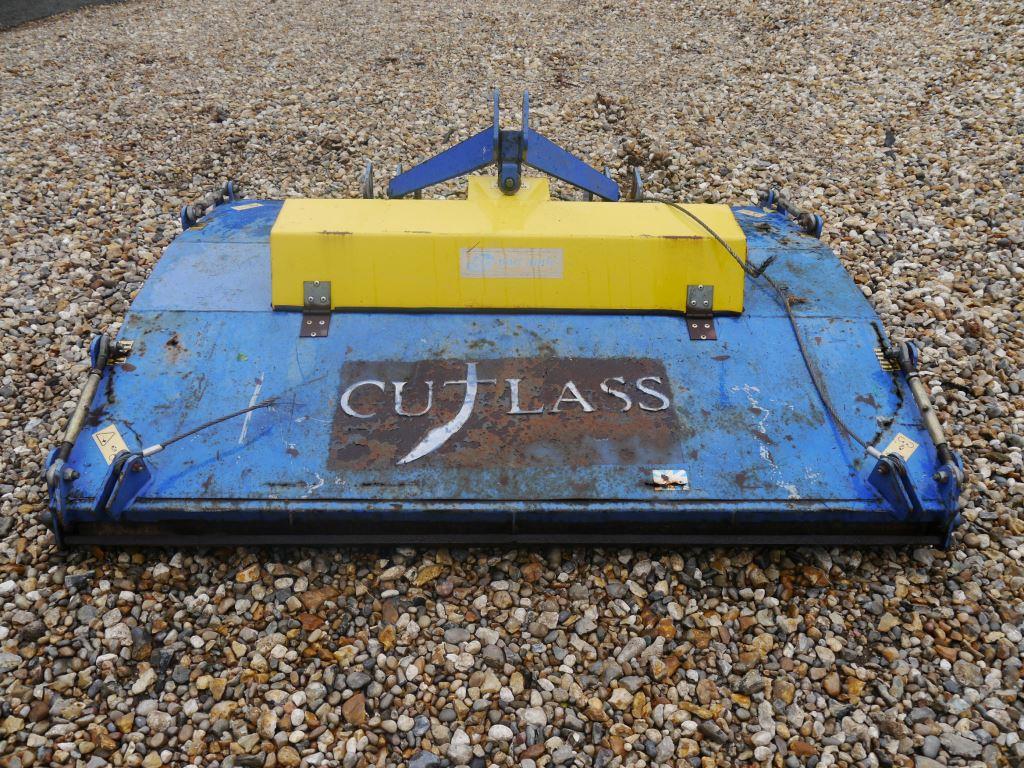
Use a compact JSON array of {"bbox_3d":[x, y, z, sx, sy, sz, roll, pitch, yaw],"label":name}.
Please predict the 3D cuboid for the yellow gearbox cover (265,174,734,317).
[{"bbox_3d":[-0.009,-0.378,2.215,1.220,0.230,0.350,0,37,-2],"label":"yellow gearbox cover"}]

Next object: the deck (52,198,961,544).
[{"bbox_3d":[-0.016,-0.204,2.335,1.960,0.260,1.570,0,37,-2],"label":"deck"}]

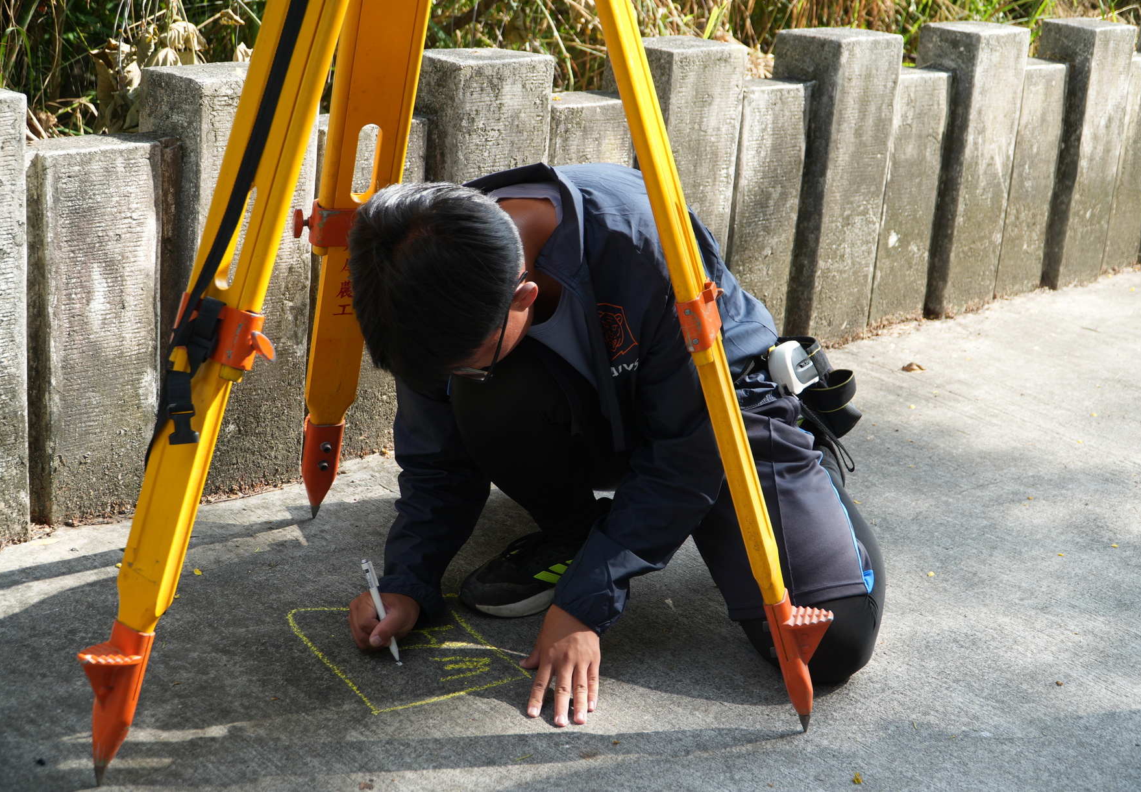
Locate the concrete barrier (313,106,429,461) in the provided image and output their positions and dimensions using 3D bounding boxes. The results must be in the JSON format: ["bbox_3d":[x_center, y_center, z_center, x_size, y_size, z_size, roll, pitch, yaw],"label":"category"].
[{"bbox_3d":[-0.362,-0.171,2.581,0.202,0.565,0.098,-11,25,-41],"label":"concrete barrier"}]

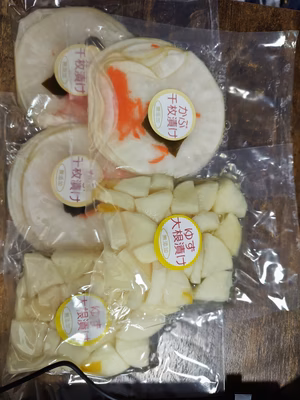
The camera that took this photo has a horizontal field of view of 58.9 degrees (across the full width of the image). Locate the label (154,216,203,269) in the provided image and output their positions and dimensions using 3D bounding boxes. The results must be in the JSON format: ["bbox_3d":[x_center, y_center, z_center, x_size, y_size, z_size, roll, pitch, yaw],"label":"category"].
[{"bbox_3d":[0.025,0.036,0.230,0.049,0.004,0.049,-5,88,-26],"label":"label"}]

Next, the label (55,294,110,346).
[{"bbox_3d":[-0.058,0.104,0.232,0.049,0.003,0.049,-4,92,-7],"label":"label"}]

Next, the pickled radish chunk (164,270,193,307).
[{"bbox_3d":[0.025,0.078,0.245,0.026,0.025,0.034,0,87,-3],"label":"pickled radish chunk"}]

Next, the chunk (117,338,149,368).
[{"bbox_3d":[-0.015,0.138,0.248,0.030,0.024,0.028,0,87,-3],"label":"chunk"}]

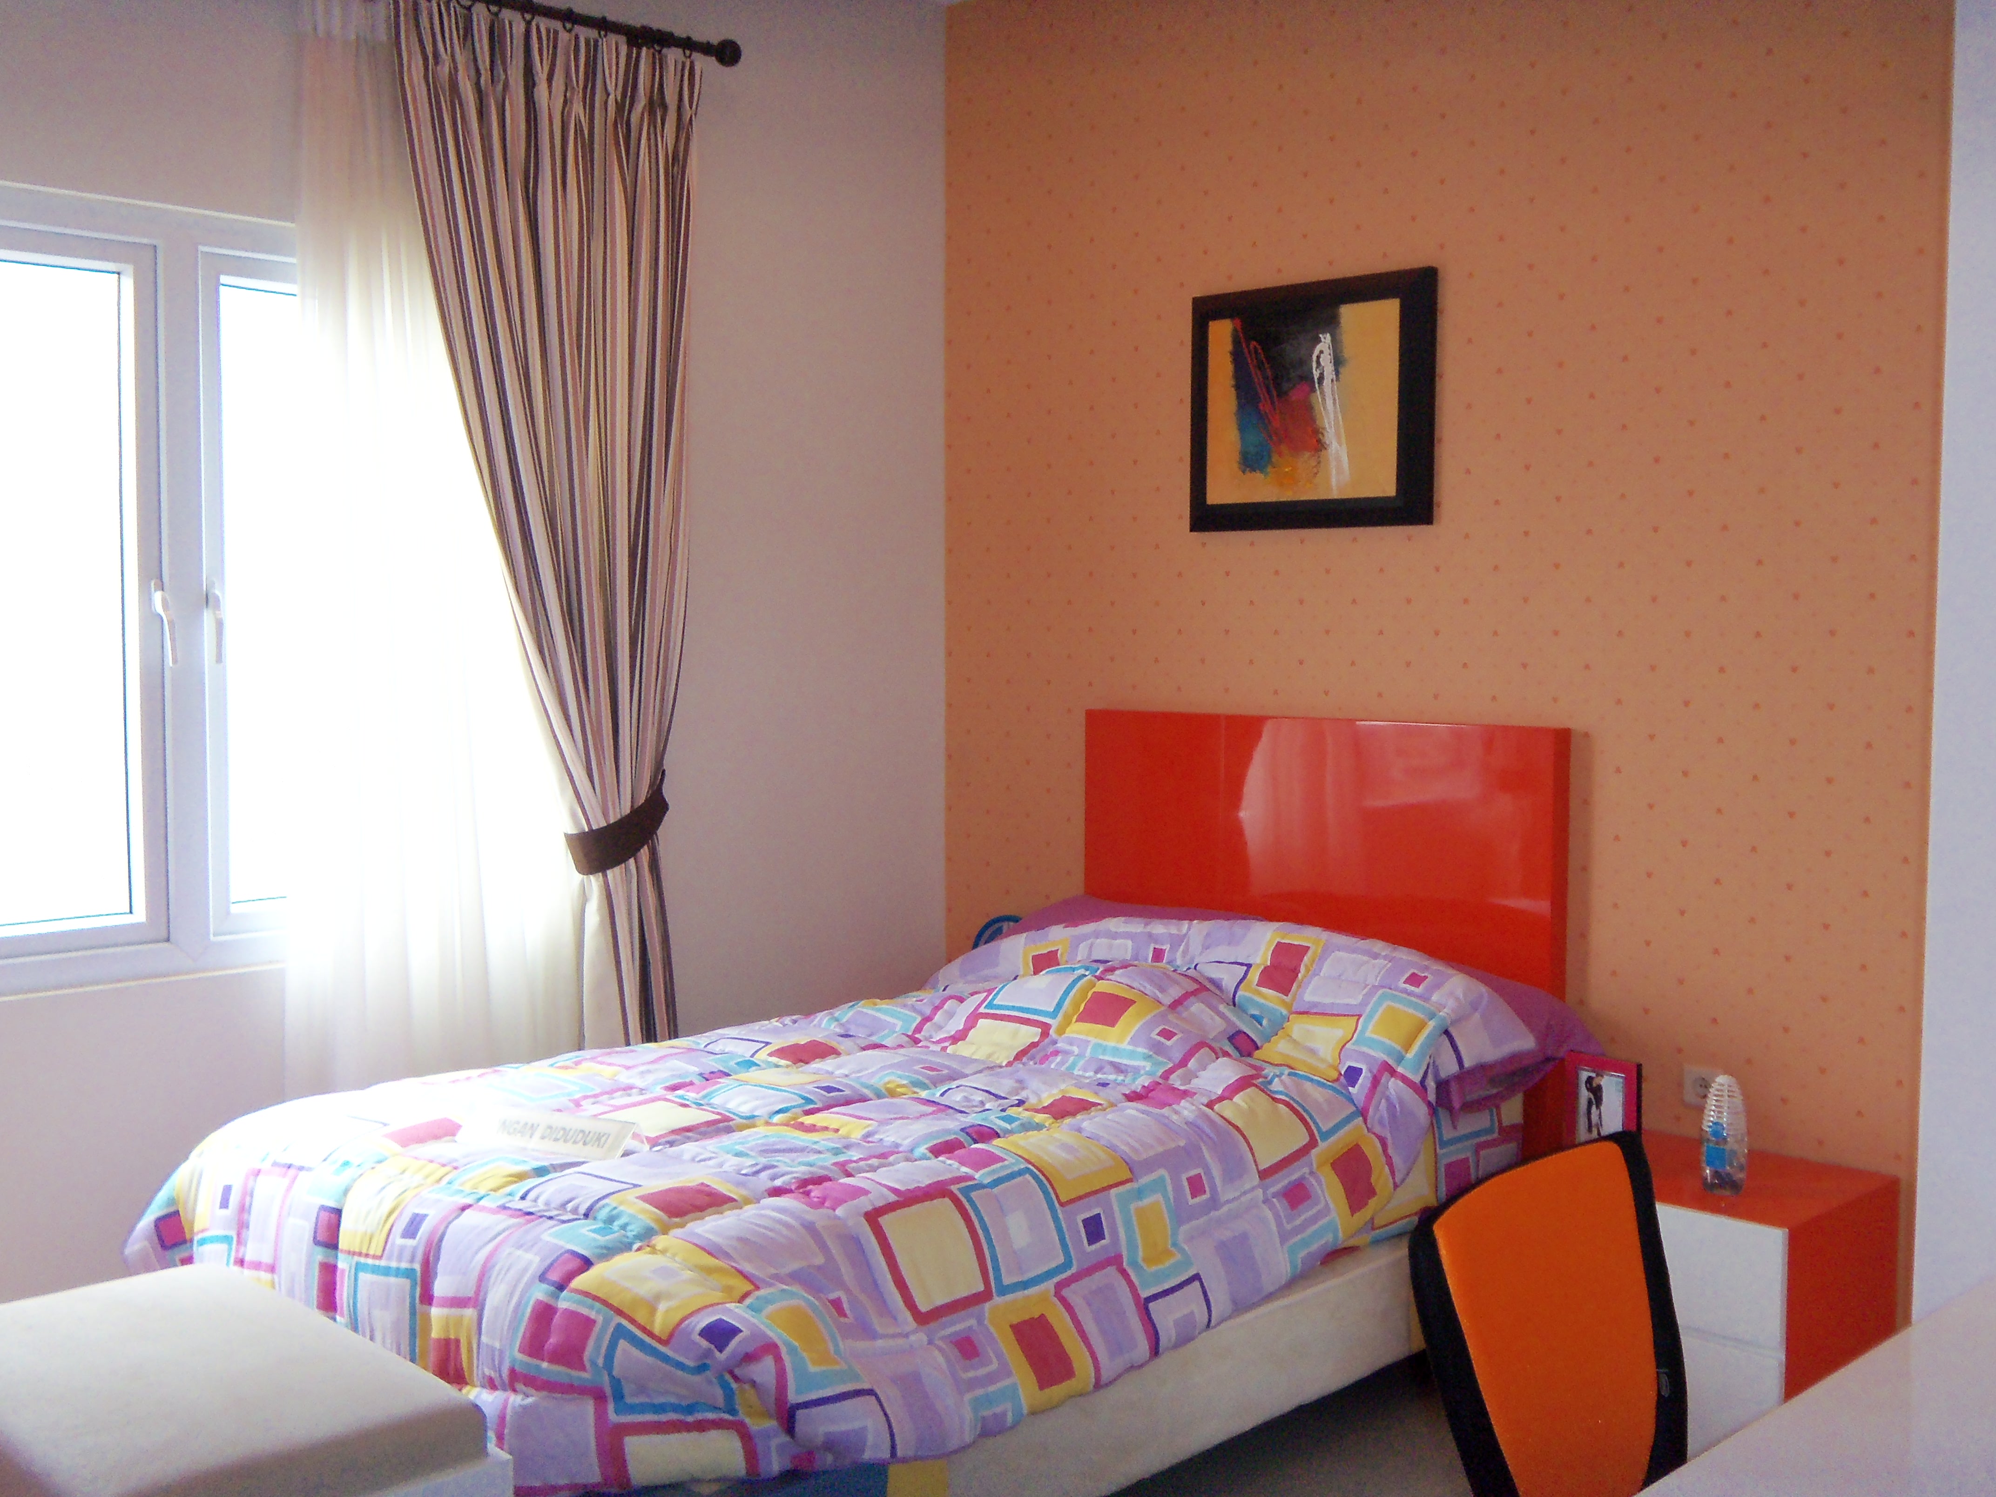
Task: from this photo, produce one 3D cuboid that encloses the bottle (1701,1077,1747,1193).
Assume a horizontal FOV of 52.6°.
[{"bbox_3d":[1.293,0.680,3.580,0.070,0.205,0.070,-3,5,-45],"label":"bottle"}]

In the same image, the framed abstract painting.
[{"bbox_3d":[0.688,-0.761,4.492,0.030,0.540,0.645,-3,5,-45],"label":"framed abstract painting"}]

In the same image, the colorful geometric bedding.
[{"bbox_3d":[-0.208,0.694,3.798,2.150,0.600,1.560,-3,5,-45],"label":"colorful geometric bedding"}]

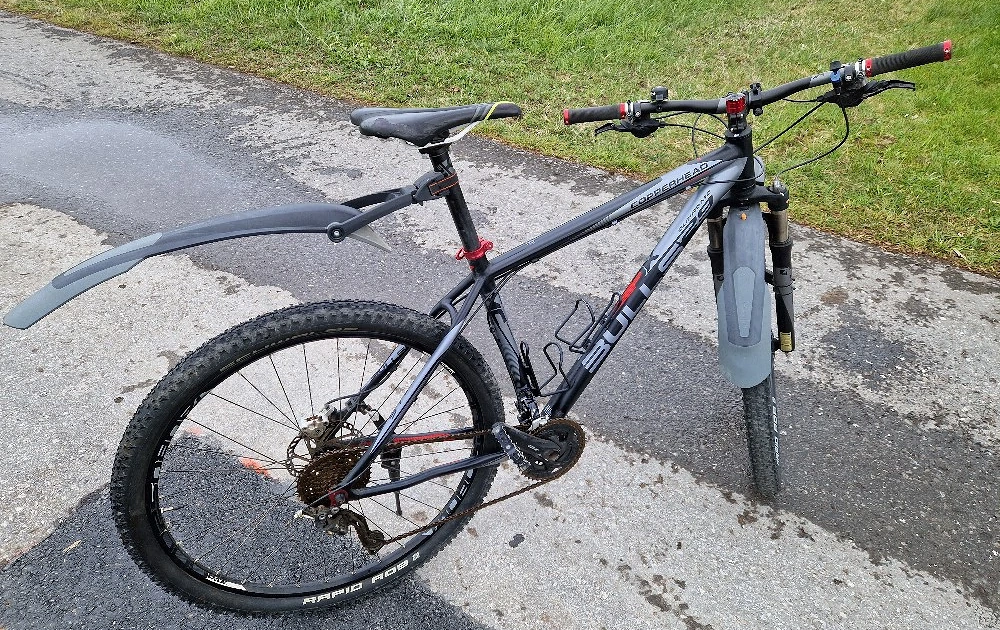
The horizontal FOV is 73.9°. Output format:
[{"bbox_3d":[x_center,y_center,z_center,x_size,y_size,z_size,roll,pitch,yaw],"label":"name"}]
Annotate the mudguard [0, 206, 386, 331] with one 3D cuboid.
[{"bbox_3d":[-0.439,-0.086,0.996,0.547,0.139,0.094,-11,32,-21],"label":"mudguard"}]

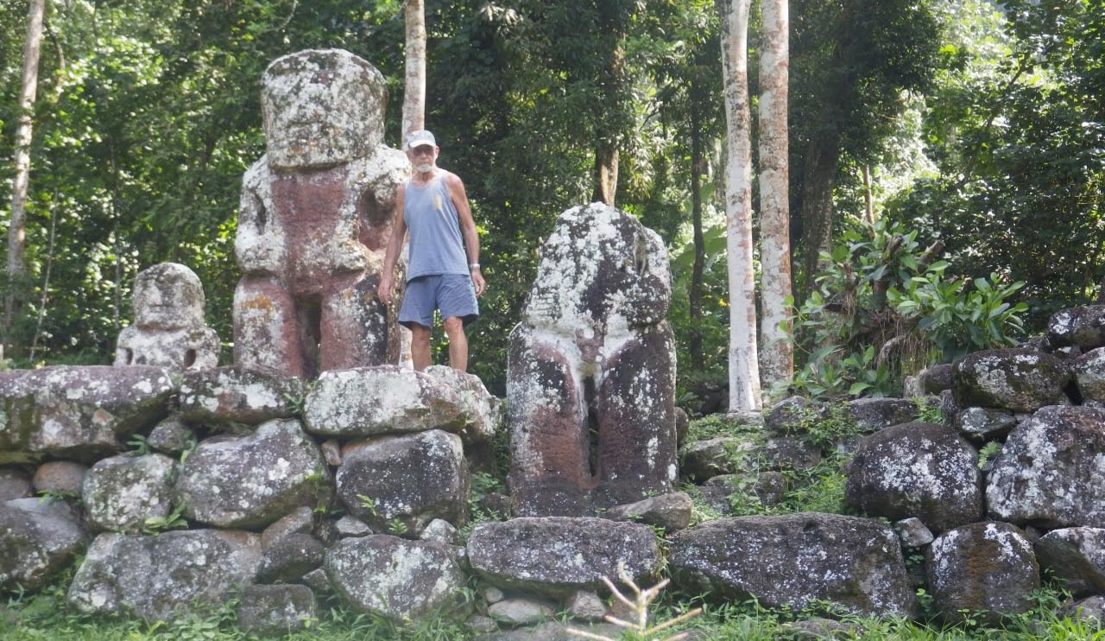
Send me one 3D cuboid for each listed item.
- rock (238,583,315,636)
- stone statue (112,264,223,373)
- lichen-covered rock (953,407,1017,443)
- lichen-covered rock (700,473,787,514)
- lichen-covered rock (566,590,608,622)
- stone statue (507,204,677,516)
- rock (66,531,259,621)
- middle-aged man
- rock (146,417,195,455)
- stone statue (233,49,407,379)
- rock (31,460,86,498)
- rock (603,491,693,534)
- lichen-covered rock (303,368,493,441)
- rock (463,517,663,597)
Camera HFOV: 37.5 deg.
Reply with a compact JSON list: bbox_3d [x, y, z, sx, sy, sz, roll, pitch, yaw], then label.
[{"bbox_3d":[-1.669,1.763,9.850,0.481,0.341,0.380,0,-3,0],"label":"rock"},{"bbox_3d":[-2.723,0.076,11.500,0.720,0.970,0.550,0,-1,3],"label":"stone statue"},{"bbox_3d":[2.739,0.664,10.300,0.403,0.228,0.280,0,-1,0],"label":"lichen-covered rock"},{"bbox_3d":[1.251,1.132,10.650,0.580,0.290,0.420,0,-1,0],"label":"lichen-covered rock"},{"bbox_3d":[0.214,1.746,9.950,0.252,0.205,0.220,0,-1,0],"label":"lichen-covered rock"},{"bbox_3d":[0.256,0.261,10.600,1.101,2.047,0.750,0,-1,0],"label":"stone statue"},{"bbox_3d":[-2.393,1.591,10.050,1.187,0.612,0.650,0,-1,0],"label":"rock"},{"bbox_3d":[-0.805,-0.387,10.800,0.700,1.746,0.400,-1,-3,14],"label":"middle-aged man"},{"bbox_3d":[-2.388,0.727,10.200,0.323,0.237,0.250,0,-1,0],"label":"rock"},{"bbox_3d":[-1.566,-0.630,11.000,1.050,2.420,0.800,0,-1,13],"label":"stone statue"},{"bbox_3d":[-3.101,0.997,10.250,0.359,0.248,0.320,0,-3,0],"label":"rock"},{"bbox_3d":[0.592,1.194,10.100,0.554,0.261,0.350,0,-1,0],"label":"rock"},{"bbox_3d":[-0.956,0.517,10.100,1.150,0.470,0.750,0,-1,0],"label":"lichen-covered rock"},{"bbox_3d":[0.077,1.443,9.950,1.203,0.491,0.620,0,-3,0],"label":"rock"}]

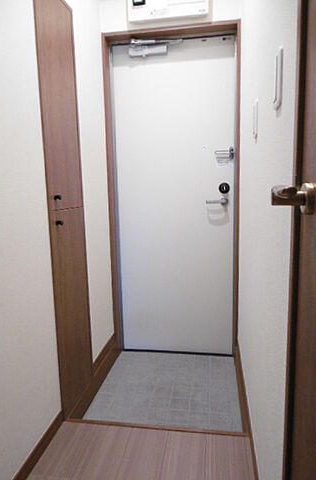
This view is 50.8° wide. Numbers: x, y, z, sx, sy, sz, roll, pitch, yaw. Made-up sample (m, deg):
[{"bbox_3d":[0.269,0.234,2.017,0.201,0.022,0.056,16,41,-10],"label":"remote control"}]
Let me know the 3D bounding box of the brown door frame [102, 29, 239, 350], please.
[{"bbox_3d":[0.095,-0.214,2.058,0.787,1.997,0.111,0,8,9],"label":"brown door frame"}]

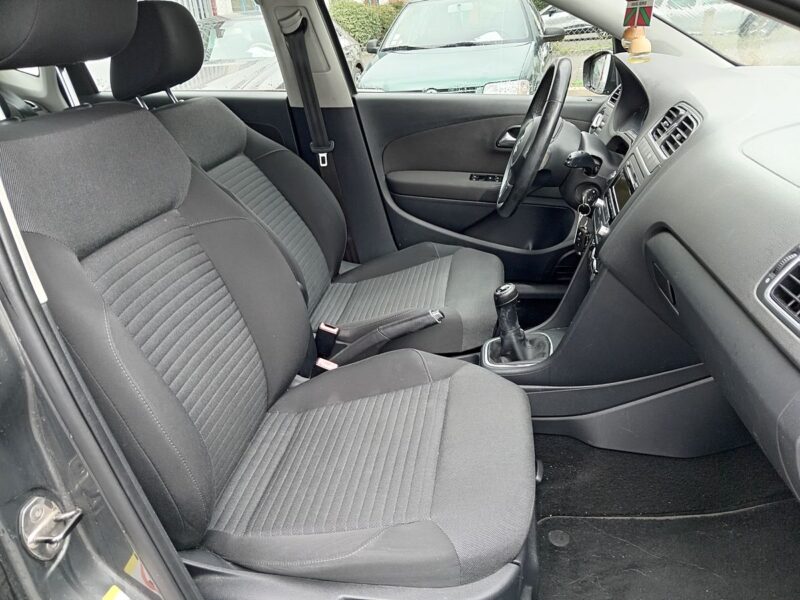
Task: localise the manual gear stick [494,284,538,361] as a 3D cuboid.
[{"bbox_3d":[0.232,0.048,1.154,0.078,0.148,0.078,-4,22,9],"label":"manual gear stick"}]

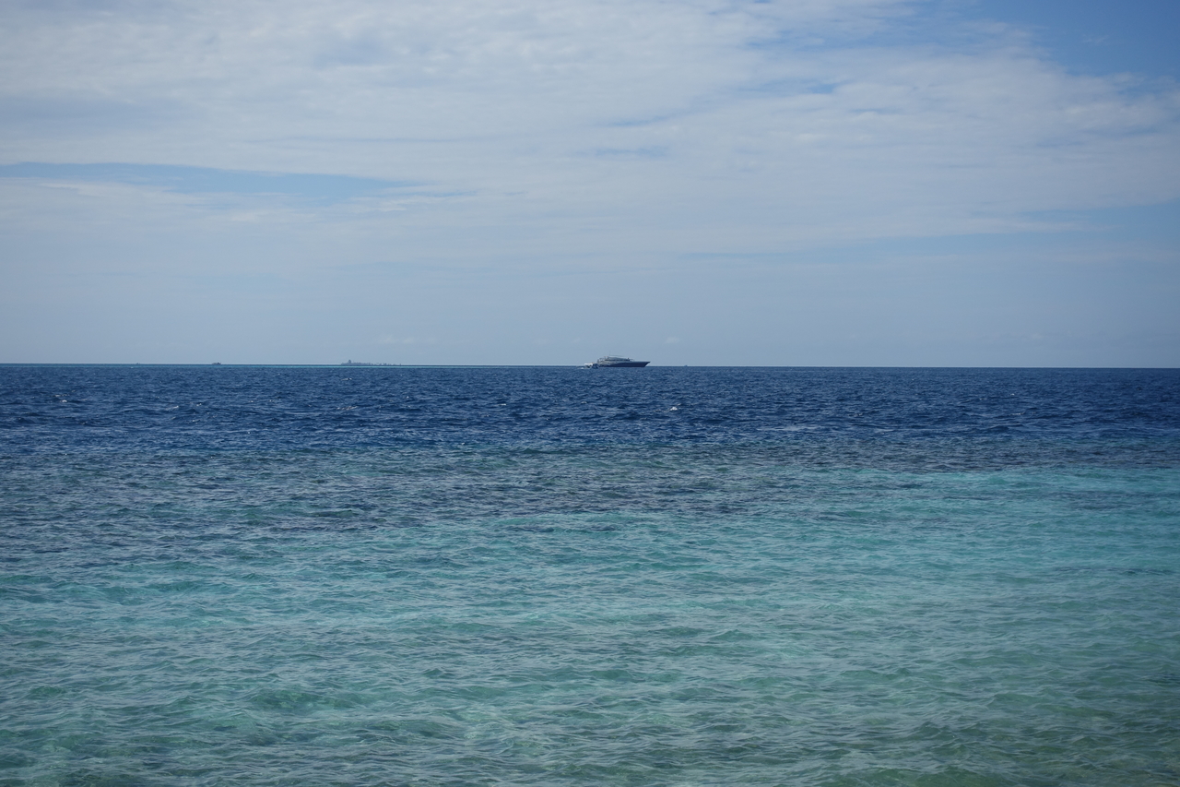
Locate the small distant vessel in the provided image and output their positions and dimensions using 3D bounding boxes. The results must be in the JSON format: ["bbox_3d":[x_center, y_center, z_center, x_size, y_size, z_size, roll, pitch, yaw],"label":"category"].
[{"bbox_3d":[28.105,-26.292,1880.000,43.215,10.300,9.500,0,1,0],"label":"small distant vessel"}]

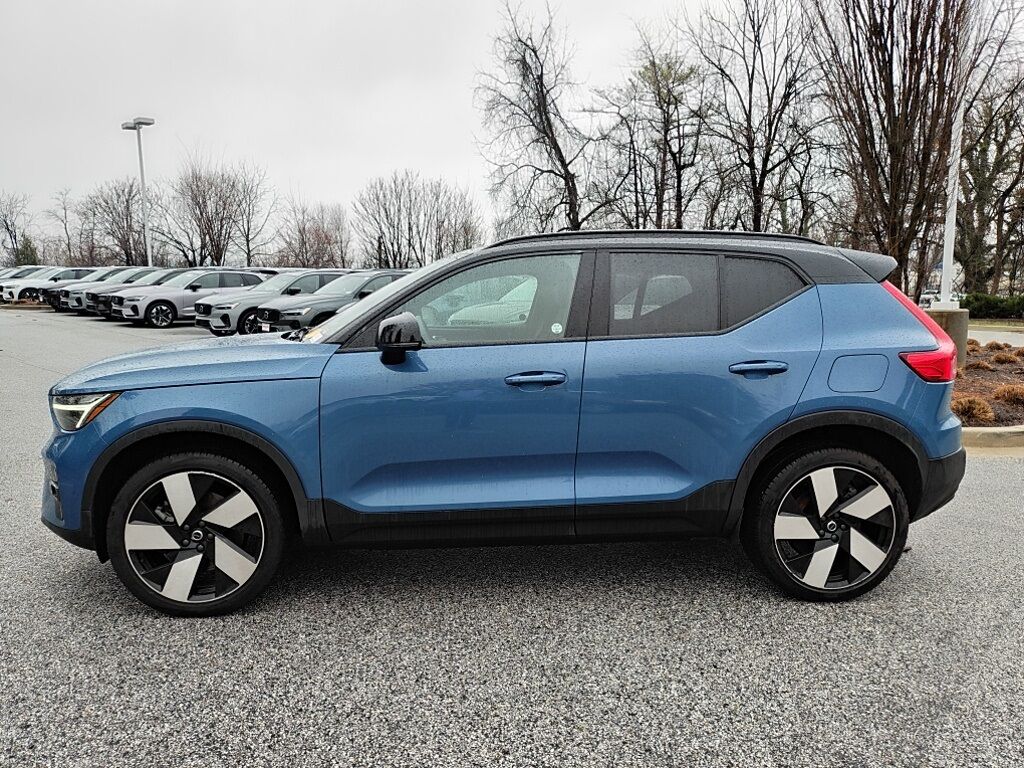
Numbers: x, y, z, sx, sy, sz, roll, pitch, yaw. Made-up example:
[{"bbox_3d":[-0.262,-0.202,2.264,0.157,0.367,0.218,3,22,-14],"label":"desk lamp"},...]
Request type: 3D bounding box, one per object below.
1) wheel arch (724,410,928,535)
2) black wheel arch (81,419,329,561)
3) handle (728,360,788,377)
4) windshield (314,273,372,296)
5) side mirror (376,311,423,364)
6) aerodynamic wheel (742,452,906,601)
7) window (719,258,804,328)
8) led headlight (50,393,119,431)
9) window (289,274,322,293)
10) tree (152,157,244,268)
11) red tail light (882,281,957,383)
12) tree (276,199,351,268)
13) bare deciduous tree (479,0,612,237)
[{"bbox_3d":[1.354,0.363,3.195,0.910,0.530,0.160,0,7,-4],"label":"wheel arch"},{"bbox_3d":[-1.259,0.431,3.041,0.995,0.615,0.160,0,7,-4],"label":"black wheel arch"},{"bbox_3d":[1.019,-0.066,3.070,0.254,0.067,0.065,0,7,-4],"label":"handle"},{"bbox_3d":[-3.696,-2.126,15.946,1.420,0.140,1.000,8,43,42],"label":"windshield"},{"bbox_3d":[-0.442,-0.182,2.934,0.170,0.205,0.200,0,8,-4],"label":"side mirror"},{"bbox_3d":[1.398,0.610,3.328,0.715,0.715,0.250,0,7,-4],"label":"aerodynamic wheel"},{"bbox_3d":[1.089,-0.393,3.208,0.370,0.325,0.050,0,-15,-4],"label":"window"},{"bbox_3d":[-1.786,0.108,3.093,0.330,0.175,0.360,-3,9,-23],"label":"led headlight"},{"bbox_3d":[-4.620,-2.220,16.500,0.860,0.440,0.160,-7,10,-43],"label":"window"},{"bbox_3d":[-18.132,-8.775,43.044,5.360,8.430,5.090,-3,8,-22],"label":"tree"},{"bbox_3d":[1.810,-0.229,3.252,0.350,0.455,0.250,0,7,-4],"label":"red tail light"},{"bbox_3d":[-11.765,-7.911,44.326,4.503,6.260,4.278,-2,8,-14],"label":"tree"},{"bbox_3d":[1.585,-10.621,34.996,6.200,13.980,5.800,1,8,0],"label":"bare deciduous tree"}]

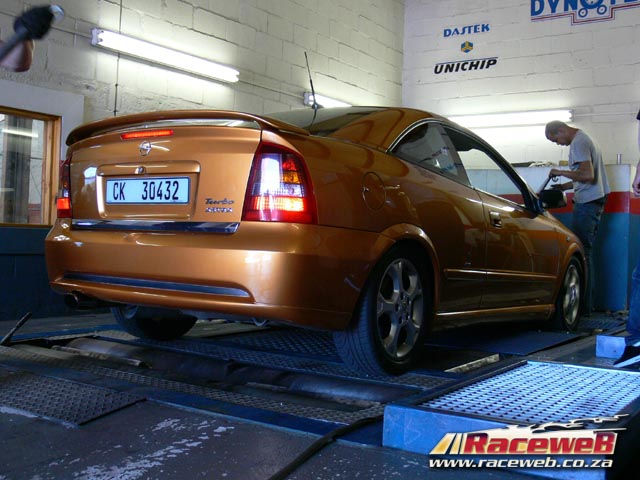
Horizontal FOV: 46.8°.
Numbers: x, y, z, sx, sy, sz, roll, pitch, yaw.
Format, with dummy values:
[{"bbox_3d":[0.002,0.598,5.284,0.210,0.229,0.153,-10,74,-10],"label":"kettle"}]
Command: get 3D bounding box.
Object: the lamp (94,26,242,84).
[{"bbox_3d":[-1.166,-1.447,5.878,0.090,0.130,1.550,3,1,35],"label":"lamp"}]

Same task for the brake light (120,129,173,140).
[{"bbox_3d":[-0.743,-0.450,3.162,0.325,0.028,0.040,2,-1,35],"label":"brake light"}]

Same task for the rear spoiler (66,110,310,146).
[{"bbox_3d":[-0.678,-0.489,3.252,1.380,0.125,0.310,2,-1,35],"label":"rear spoiler"}]

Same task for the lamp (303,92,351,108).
[{"bbox_3d":[0.277,-1.395,7.919,0.090,0.125,1.550,3,1,35],"label":"lamp"}]

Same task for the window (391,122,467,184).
[{"bbox_3d":[0.565,-0.502,3.924,0.080,0.360,0.860,-20,-13,36],"label":"window"}]

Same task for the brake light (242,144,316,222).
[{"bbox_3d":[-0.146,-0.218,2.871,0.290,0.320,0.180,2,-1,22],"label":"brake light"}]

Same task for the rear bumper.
[{"bbox_3d":[-0.581,0.125,3.422,1.690,0.420,0.730,2,-1,35],"label":"rear bumper"}]

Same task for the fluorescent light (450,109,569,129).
[{"bbox_3d":[2.003,-1.339,8.203,1.550,0.135,0.090,3,1,35],"label":"fluorescent light"}]

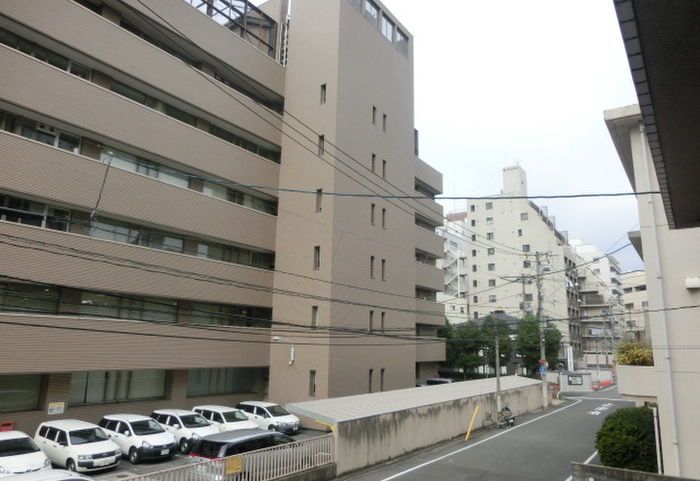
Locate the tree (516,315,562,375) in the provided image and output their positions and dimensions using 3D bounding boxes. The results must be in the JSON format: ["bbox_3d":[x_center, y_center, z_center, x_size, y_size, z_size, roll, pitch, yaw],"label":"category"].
[{"bbox_3d":[22.634,13.304,57.810,5.400,8.666,5.400,-8,-15,34],"label":"tree"}]

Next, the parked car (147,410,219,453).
[{"bbox_3d":[-7.803,8.918,22.924,4.395,1.500,1.695,-9,-15,37],"label":"parked car"}]

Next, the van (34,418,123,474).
[{"bbox_3d":[-11.028,8.317,19.656,4.200,1.510,1.690,-7,-14,34],"label":"van"}]

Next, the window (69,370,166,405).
[{"bbox_3d":[-11.462,7.318,24.300,0.200,1.550,4.950,-7,-15,36],"label":"window"}]

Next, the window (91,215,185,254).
[{"bbox_3d":[-11.126,-0.102,25.919,0.200,1.300,5.300,-7,-15,36],"label":"window"}]

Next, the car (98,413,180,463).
[{"bbox_3d":[-9.152,8.444,20.839,4.395,1.500,1.695,-8,-15,36],"label":"car"}]

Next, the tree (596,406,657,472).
[{"bbox_3d":[11.291,7.978,19.571,2.400,2.500,2.400,-8,-15,34],"label":"tree"}]

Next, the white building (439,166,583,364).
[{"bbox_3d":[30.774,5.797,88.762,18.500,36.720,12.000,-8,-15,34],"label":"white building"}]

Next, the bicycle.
[{"bbox_3d":[9.456,11.310,31.008,1.800,1.150,0.600,1,-12,0],"label":"bicycle"}]

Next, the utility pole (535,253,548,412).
[{"bbox_3d":[16.363,7.517,41.423,0.360,13.200,0.360,-7,-15,36],"label":"utility pole"}]

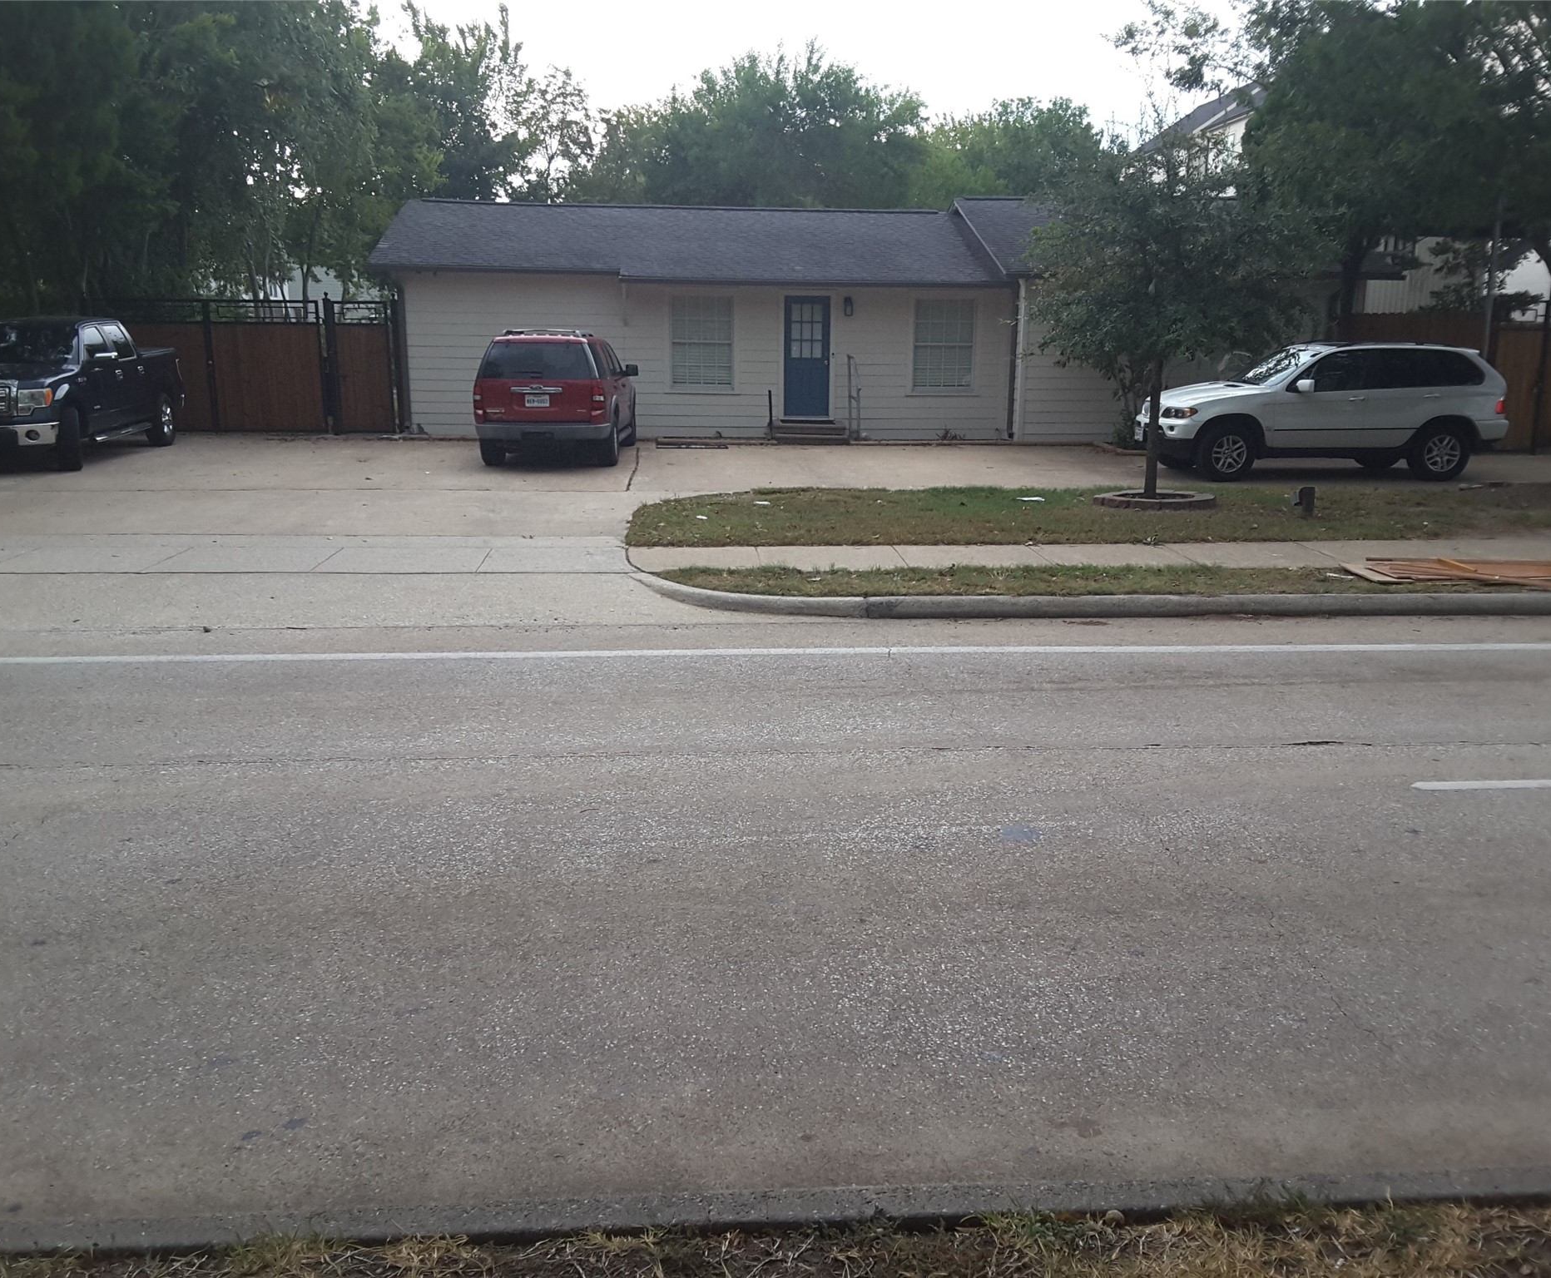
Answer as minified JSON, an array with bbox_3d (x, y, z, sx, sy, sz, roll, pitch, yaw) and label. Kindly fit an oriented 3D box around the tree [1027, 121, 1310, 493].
[{"bbox_3d":[4.653,-3.783,17.879,3.303,4.194,3.303,0,12,0],"label":"tree"}]

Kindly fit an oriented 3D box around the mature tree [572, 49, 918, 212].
[{"bbox_3d":[-0.725,-10.922,39.583,9.111,8.483,8.655,0,12,0],"label":"mature tree"}]

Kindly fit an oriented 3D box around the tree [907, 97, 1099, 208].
[{"bbox_3d":[6.587,-11.101,42.607,5.768,7.615,5.768,0,12,0],"label":"tree"}]

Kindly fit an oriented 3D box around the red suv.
[{"bbox_3d":[-3.090,-3.561,22.031,1.890,1.850,4.900,0,12,-1],"label":"red suv"}]

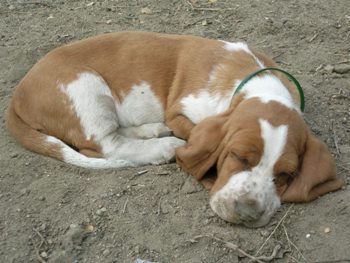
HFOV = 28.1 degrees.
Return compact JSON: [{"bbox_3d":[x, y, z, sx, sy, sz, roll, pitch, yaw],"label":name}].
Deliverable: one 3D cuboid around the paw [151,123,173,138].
[{"bbox_3d":[-0.019,-0.001,1.050,0.042,0.026,0.036,-1,35,-2],"label":"paw"}]

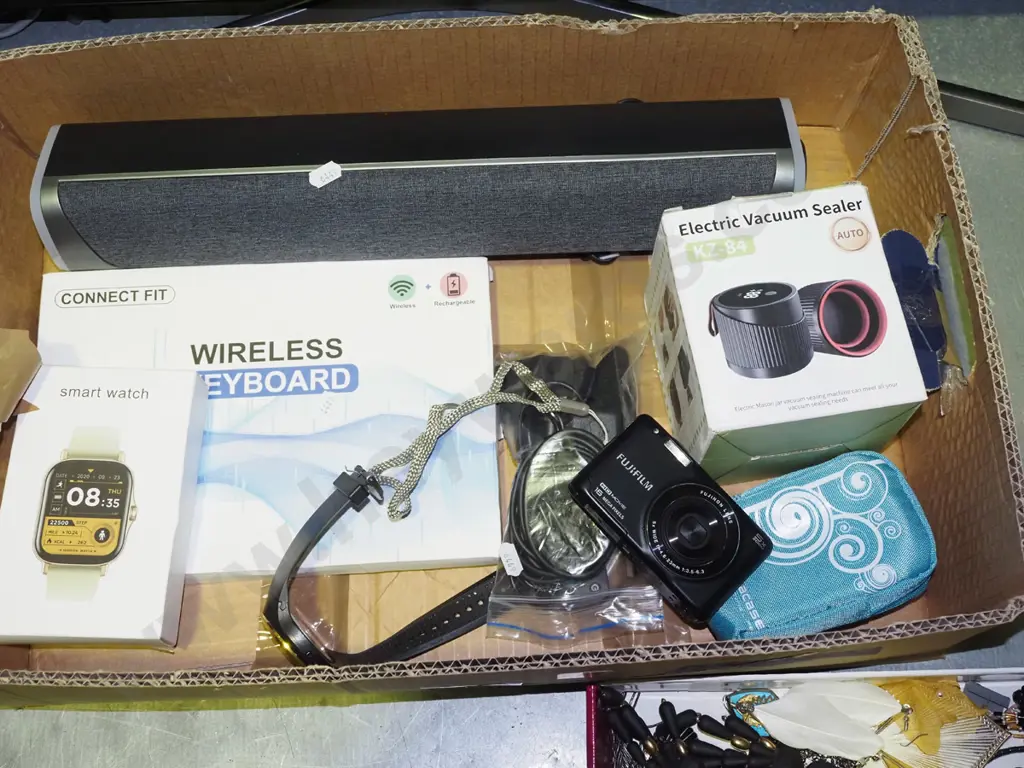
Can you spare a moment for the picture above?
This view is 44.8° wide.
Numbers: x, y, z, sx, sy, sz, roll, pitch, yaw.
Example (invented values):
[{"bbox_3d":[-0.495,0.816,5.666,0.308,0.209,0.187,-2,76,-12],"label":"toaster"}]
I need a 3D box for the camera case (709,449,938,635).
[{"bbox_3d":[0.163,0.090,0.684,0.120,0.037,0.077,-16,70,-8],"label":"camera case"}]

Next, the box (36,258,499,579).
[{"bbox_3d":[-0.139,0.019,0.700,0.257,0.024,0.179,-2,69,-1],"label":"box"}]

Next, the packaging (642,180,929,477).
[{"bbox_3d":[0.143,-0.024,0.677,0.109,0.097,0.122,-8,69,-3],"label":"packaging"}]

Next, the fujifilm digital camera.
[{"bbox_3d":[0.083,0.070,0.658,0.056,0.024,0.100,-39,80,-22],"label":"fujifilm digital camera"}]

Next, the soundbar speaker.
[{"bbox_3d":[-0.054,-0.124,0.737,0.434,0.060,0.081,-2,62,-1],"label":"soundbar speaker"}]

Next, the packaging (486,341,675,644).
[{"bbox_3d":[0.035,0.056,0.681,0.095,0.033,0.168,0,69,0],"label":"packaging"}]

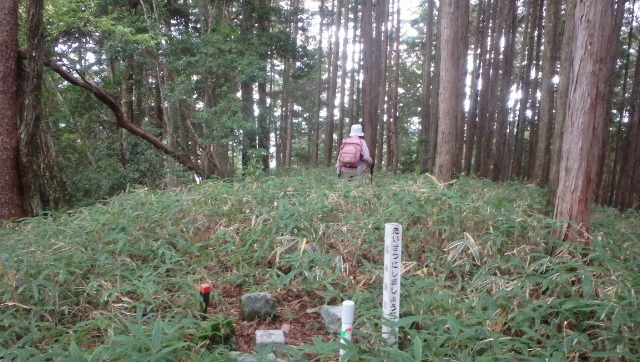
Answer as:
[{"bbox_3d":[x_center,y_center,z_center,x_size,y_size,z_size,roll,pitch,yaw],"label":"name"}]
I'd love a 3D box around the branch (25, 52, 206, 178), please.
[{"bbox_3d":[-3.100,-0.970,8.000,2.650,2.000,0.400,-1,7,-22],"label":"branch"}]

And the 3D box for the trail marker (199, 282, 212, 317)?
[{"bbox_3d":[-0.703,0.743,3.166,0.052,0.230,0.052,7,9,39],"label":"trail marker"}]

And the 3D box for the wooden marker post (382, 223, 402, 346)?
[{"bbox_3d":[0.401,0.581,2.839,0.071,0.690,0.071,-1,7,-21],"label":"wooden marker post"}]

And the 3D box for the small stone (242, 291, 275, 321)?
[{"bbox_3d":[-0.383,0.779,3.200,0.200,0.150,0.140,2,7,0],"label":"small stone"}]

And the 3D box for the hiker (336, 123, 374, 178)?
[{"bbox_3d":[0.578,-0.162,8.592,0.580,1.560,0.500,4,7,17],"label":"hiker"}]

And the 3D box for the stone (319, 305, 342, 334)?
[{"bbox_3d":[0.075,0.827,3.090,0.160,0.140,0.130,4,7,14],"label":"stone"}]

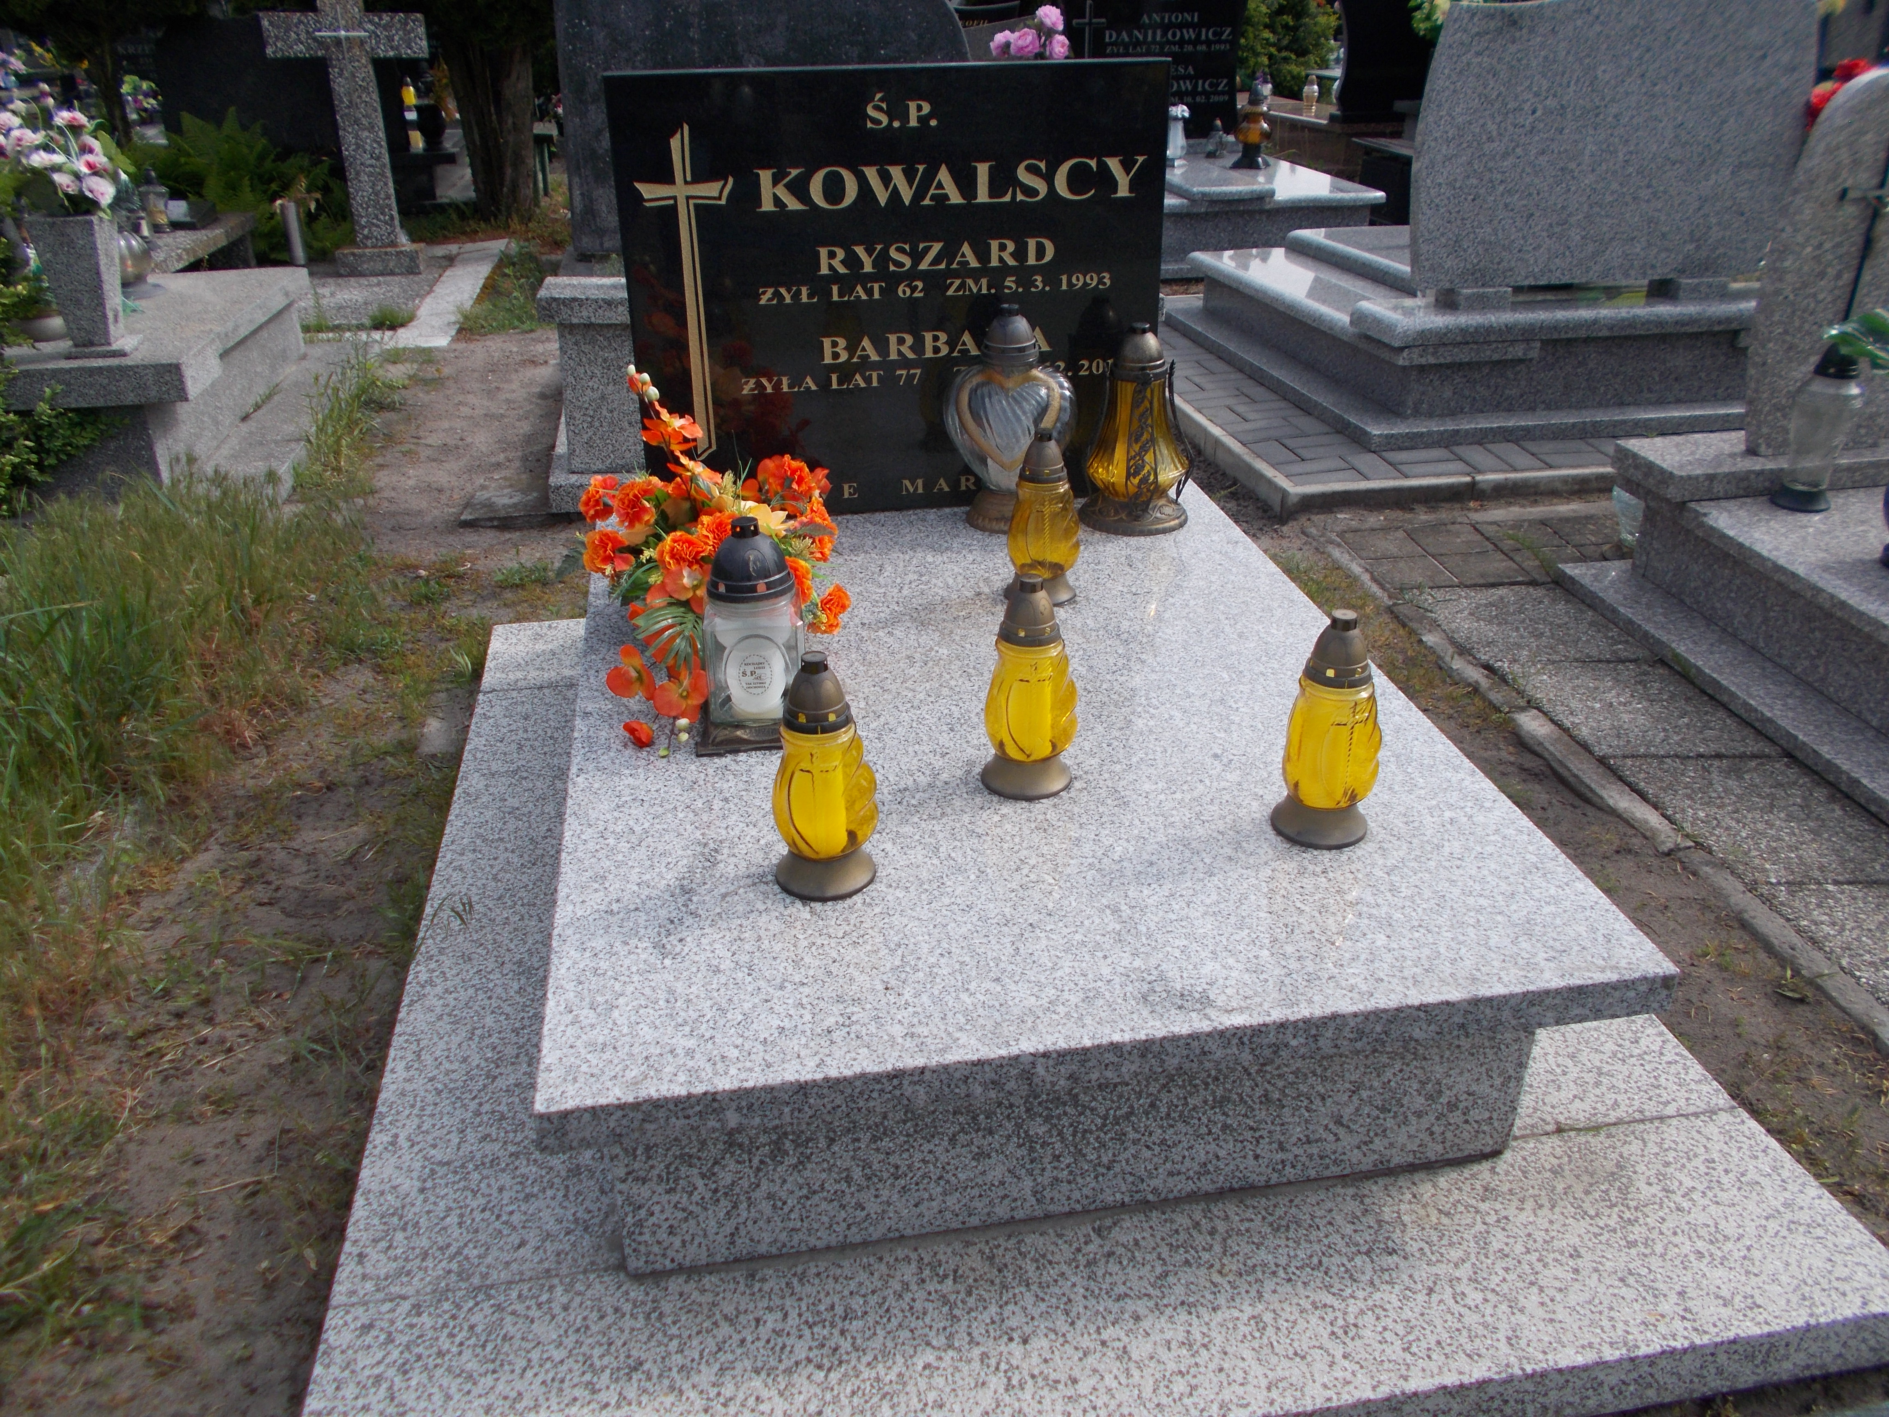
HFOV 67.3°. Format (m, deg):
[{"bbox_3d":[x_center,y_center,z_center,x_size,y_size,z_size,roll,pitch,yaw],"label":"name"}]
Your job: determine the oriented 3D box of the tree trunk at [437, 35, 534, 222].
[{"bbox_3d":[-2.284,-2.919,7.082,0.460,0.900,0.400,-5,28,-9],"label":"tree trunk"}]

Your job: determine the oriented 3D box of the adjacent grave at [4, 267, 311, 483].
[{"bbox_3d":[-2.467,-0.917,3.825,1.250,0.320,1.360,-5,29,-9],"label":"adjacent grave"}]

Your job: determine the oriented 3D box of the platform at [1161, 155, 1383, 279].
[{"bbox_3d":[1.041,-2.241,6.269,1.180,0.310,1.500,-5,29,-9],"label":"platform"}]

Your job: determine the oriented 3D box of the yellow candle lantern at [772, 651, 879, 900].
[{"bbox_3d":[-0.126,0.067,1.456,0.112,0.243,0.109,4,29,7],"label":"yellow candle lantern"}]

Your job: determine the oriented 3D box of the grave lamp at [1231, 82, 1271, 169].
[{"bbox_3d":[1.433,-2.720,6.617,0.187,0.362,0.187,-5,28,-9],"label":"grave lamp"}]

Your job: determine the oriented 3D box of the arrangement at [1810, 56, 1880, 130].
[{"bbox_3d":[2.309,-1.543,3.613,0.230,0.250,0.220,-5,29,-9],"label":"arrangement"}]

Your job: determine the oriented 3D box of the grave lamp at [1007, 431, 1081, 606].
[{"bbox_3d":[0.148,-0.284,2.102,0.112,0.243,0.109,2,29,4],"label":"grave lamp"}]

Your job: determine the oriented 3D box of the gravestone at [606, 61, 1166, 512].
[{"bbox_3d":[-0.075,-0.668,2.306,0.858,0.686,0.083,-5,26,-9],"label":"gravestone"}]

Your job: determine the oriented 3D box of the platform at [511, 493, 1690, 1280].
[{"bbox_3d":[0.045,0.081,1.974,1.040,0.322,1.508,-5,28,-9],"label":"platform"}]

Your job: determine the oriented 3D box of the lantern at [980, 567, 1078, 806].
[{"bbox_3d":[0.099,-0.026,1.627,0.112,0.243,0.109,1,29,1],"label":"lantern"}]

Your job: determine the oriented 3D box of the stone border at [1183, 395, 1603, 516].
[{"bbox_3d":[1.308,-0.789,4.126,1.040,0.094,0.915,-5,28,-9],"label":"stone border"}]

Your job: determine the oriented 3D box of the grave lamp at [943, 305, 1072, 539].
[{"bbox_3d":[0.109,-0.475,2.300,0.213,0.350,0.161,0,28,1],"label":"grave lamp"}]

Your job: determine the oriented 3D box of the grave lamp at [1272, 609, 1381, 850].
[{"bbox_3d":[0.423,0.022,1.541,0.112,0.243,0.109,-2,29,-4],"label":"grave lamp"}]

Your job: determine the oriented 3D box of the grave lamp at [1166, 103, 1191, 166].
[{"bbox_3d":[1.096,-2.691,6.658,0.109,0.265,0.109,4,28,7],"label":"grave lamp"}]

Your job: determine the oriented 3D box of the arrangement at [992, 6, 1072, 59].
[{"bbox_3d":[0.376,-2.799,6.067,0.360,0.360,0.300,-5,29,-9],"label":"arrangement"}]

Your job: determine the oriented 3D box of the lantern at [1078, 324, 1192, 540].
[{"bbox_3d":[0.318,-0.467,2.319,0.190,0.317,0.190,-5,28,-9],"label":"lantern"}]

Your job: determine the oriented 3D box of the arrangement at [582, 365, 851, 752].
[{"bbox_3d":[-0.282,-0.219,1.796,0.354,0.374,0.395,-5,28,-9],"label":"arrangement"}]

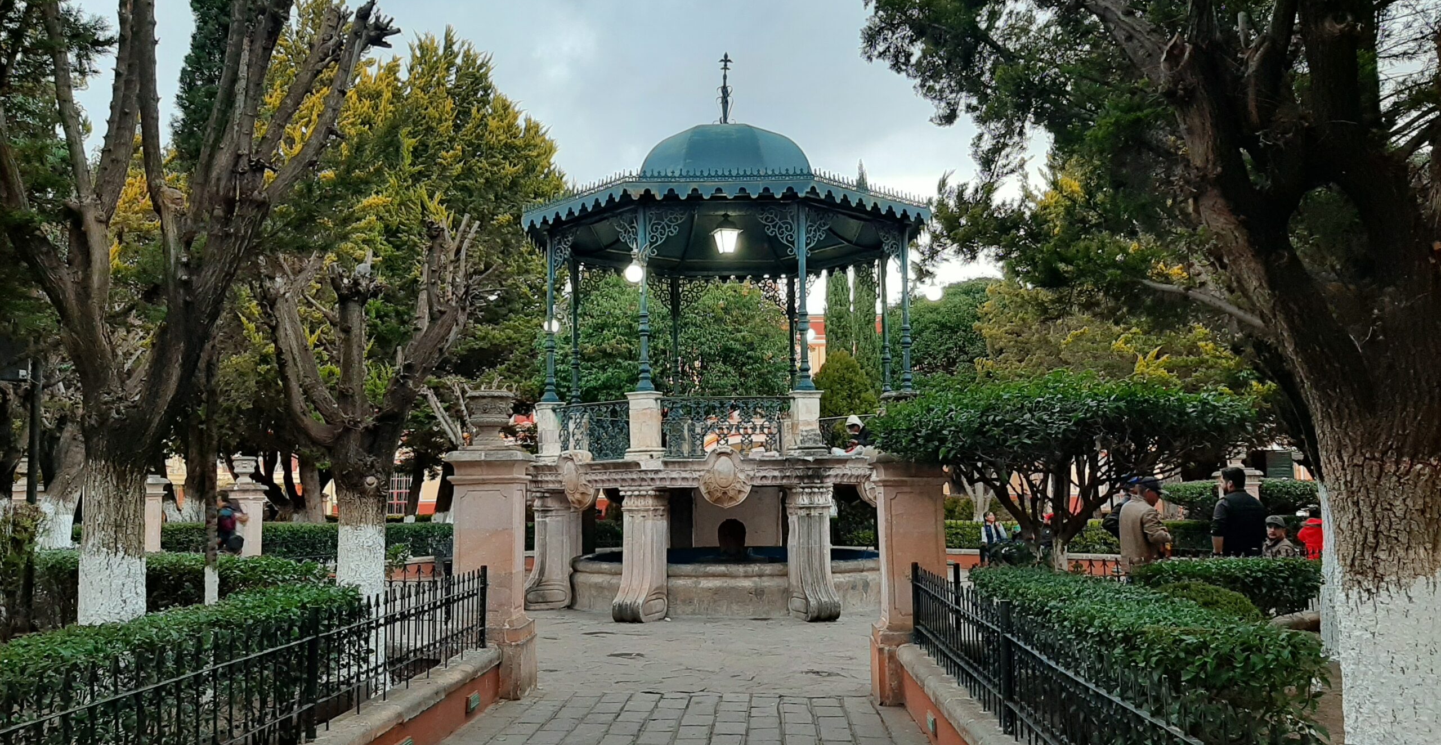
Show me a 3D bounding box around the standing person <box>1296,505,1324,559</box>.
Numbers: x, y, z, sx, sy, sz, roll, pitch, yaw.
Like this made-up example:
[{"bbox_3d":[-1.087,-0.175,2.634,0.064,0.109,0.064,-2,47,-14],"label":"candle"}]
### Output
[{"bbox_3d":[7.570,2.398,13.806,0.420,1.380,0.320,-1,-7,6],"label":"standing person"}]

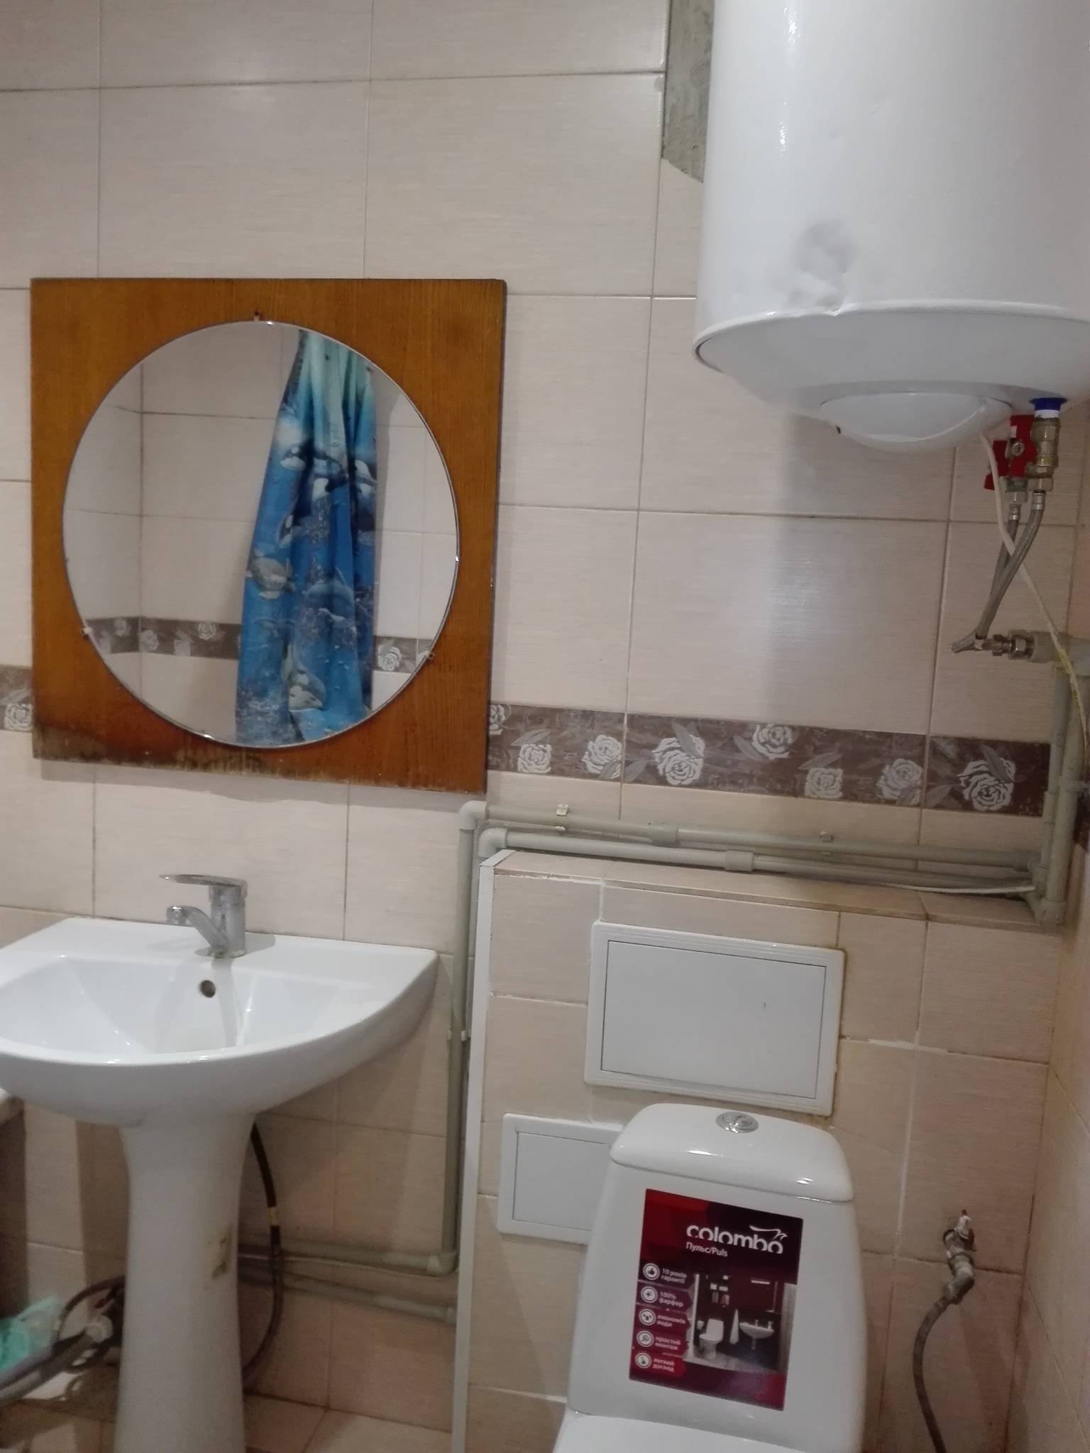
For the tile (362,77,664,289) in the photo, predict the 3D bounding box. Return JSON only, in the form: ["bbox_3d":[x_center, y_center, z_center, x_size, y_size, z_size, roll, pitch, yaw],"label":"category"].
[{"bbox_3d":[-0.046,-0.725,1.526,0.399,0.276,0.009,4,7,10],"label":"tile"}]

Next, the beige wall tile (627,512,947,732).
[{"bbox_3d":[0.319,-0.142,1.523,0.399,0.276,0.009,4,7,10],"label":"beige wall tile"}]

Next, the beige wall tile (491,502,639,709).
[{"bbox_3d":[-0.076,-0.171,1.592,0.399,0.276,0.009,4,7,10],"label":"beige wall tile"}]

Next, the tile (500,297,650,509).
[{"bbox_3d":[-0.061,-0.448,1.558,0.400,0.276,0.010,4,7,10],"label":"tile"}]

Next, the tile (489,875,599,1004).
[{"bbox_3d":[-0.002,0.274,1.465,0.136,0.157,0.010,4,7,10],"label":"tile"}]

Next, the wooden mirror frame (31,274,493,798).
[{"bbox_3d":[-0.412,-0.275,1.627,0.699,0.696,0.020,4,7,10],"label":"wooden mirror frame"}]

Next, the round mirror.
[{"bbox_3d":[-0.413,-0.267,1.615,0.601,0.597,0.005,4,7,10],"label":"round mirror"}]

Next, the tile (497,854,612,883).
[{"bbox_3d":[0.017,0.196,1.539,0.140,0.009,0.141,4,7,10],"label":"tile"}]

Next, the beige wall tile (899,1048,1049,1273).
[{"bbox_3d":[0.524,0.533,1.396,0.151,0.275,0.010,4,7,10],"label":"beige wall tile"}]

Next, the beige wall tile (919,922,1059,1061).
[{"bbox_3d":[0.535,0.318,1.369,0.152,0.156,0.010,4,7,10],"label":"beige wall tile"}]

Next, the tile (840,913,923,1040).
[{"bbox_3d":[0.416,0.313,1.411,0.099,0.158,0.009,4,7,10],"label":"tile"}]

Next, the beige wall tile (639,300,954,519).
[{"bbox_3d":[0.334,-0.419,1.490,0.399,0.276,0.009,4,7,10],"label":"beige wall tile"}]

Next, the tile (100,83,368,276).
[{"bbox_3d":[-0.441,-0.754,1.596,0.399,0.276,0.009,4,7,10],"label":"tile"}]

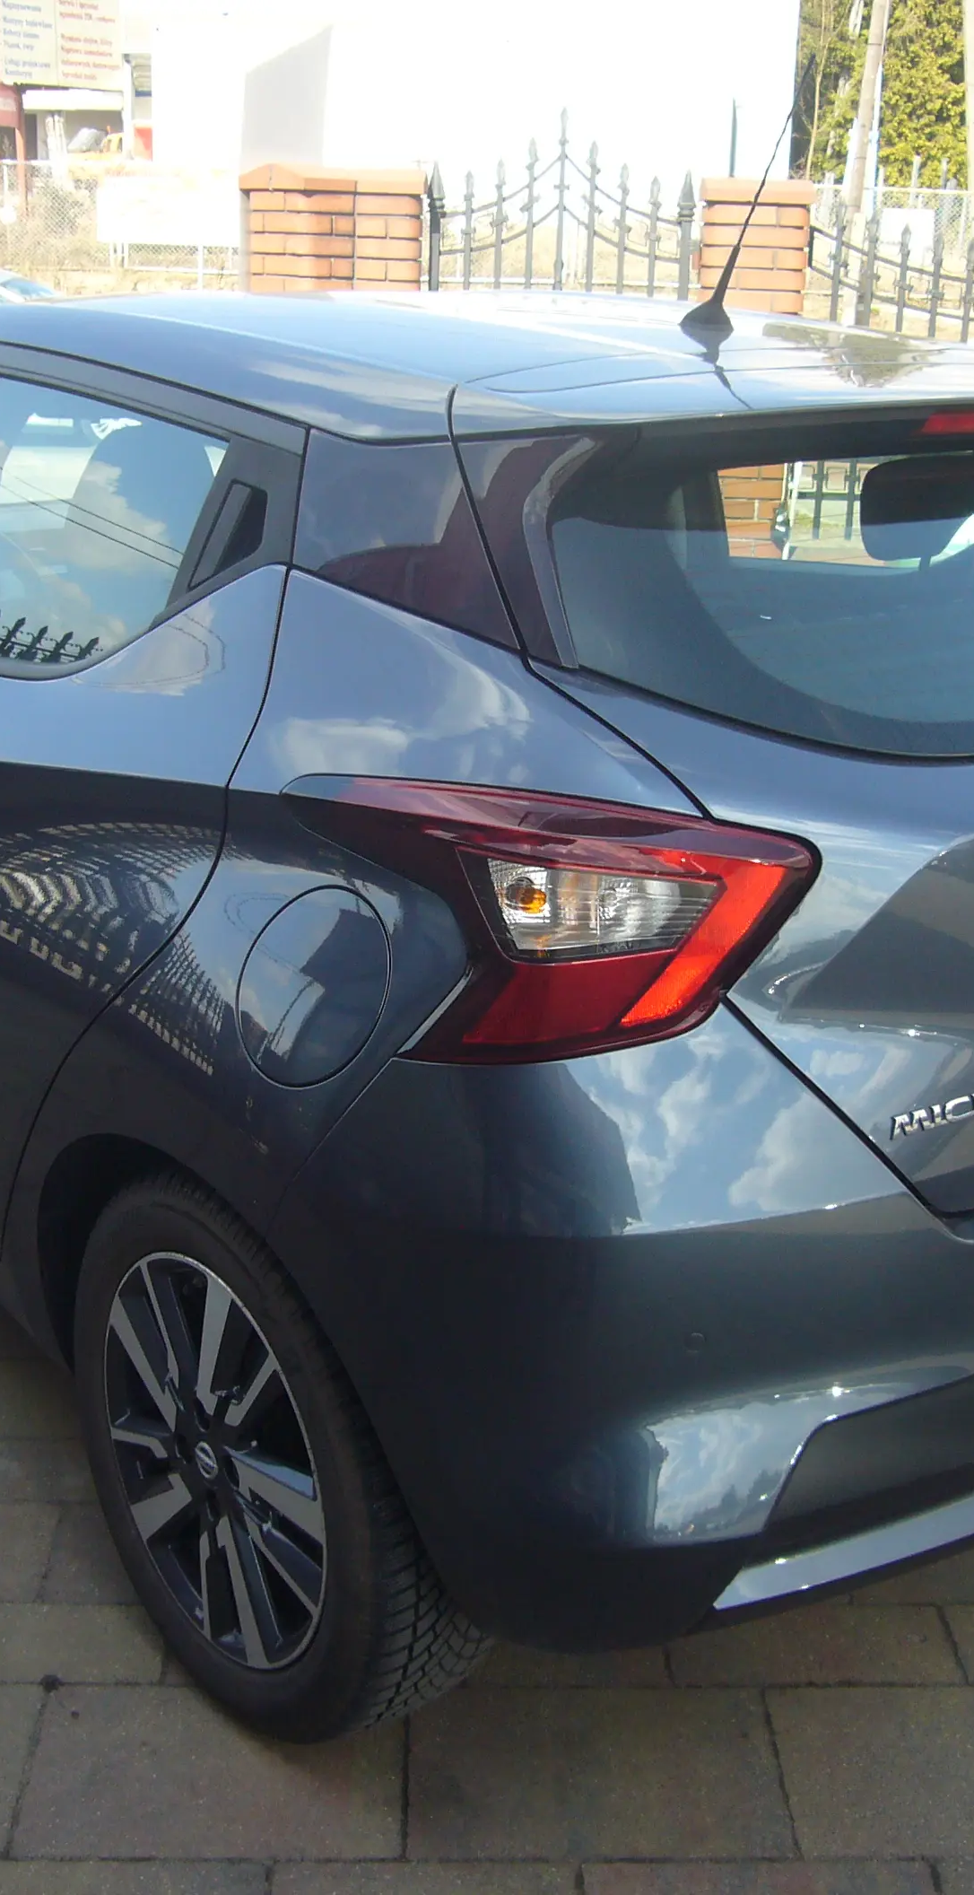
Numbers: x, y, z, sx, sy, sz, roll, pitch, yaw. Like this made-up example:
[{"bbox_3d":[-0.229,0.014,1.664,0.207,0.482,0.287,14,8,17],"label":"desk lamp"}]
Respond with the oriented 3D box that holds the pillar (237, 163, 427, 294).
[{"bbox_3d":[-0.613,-2.071,8.143,0.700,1.925,0.420,0,18,-3],"label":"pillar"}]

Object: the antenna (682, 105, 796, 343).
[{"bbox_3d":[0.291,-0.844,2.393,0.045,0.248,0.160,-12,22,-37],"label":"antenna"}]

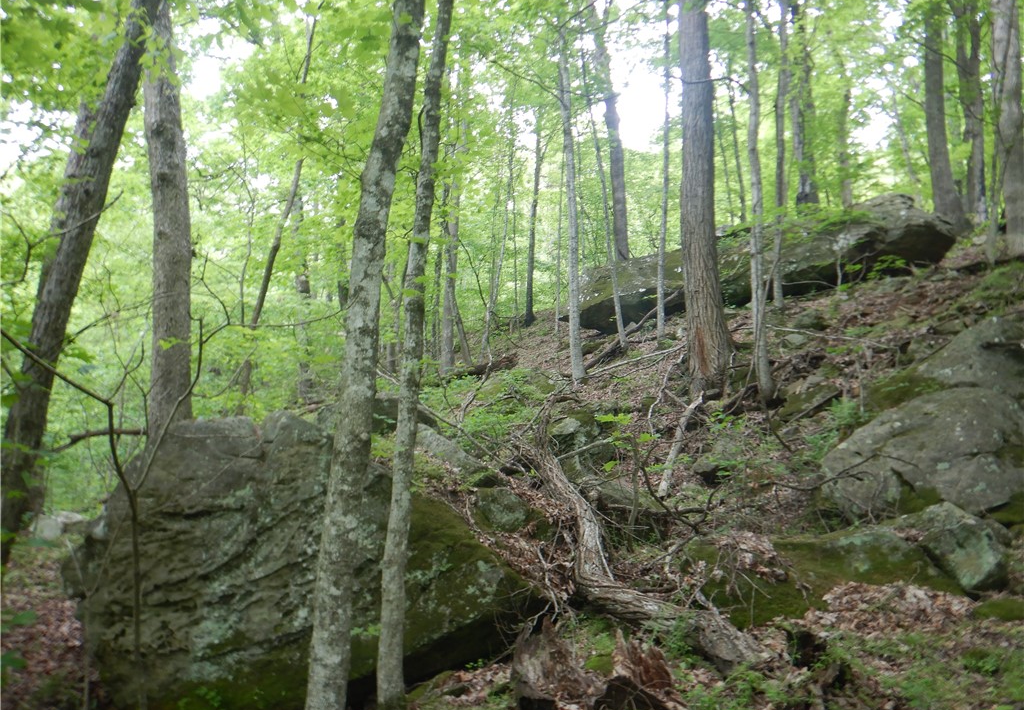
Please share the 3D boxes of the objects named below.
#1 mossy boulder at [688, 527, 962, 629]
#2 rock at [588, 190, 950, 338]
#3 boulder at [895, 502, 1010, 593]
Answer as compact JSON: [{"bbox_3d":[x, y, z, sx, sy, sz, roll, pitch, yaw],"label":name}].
[{"bbox_3d":[2.316,1.692,5.400,1.850,0.550,1.000,-1,-7,11],"label":"mossy boulder"},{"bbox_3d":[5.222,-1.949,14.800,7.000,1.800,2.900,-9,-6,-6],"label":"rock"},{"bbox_3d":[3.474,1.526,5.600,0.750,0.580,0.600,-4,-8,31],"label":"boulder"}]

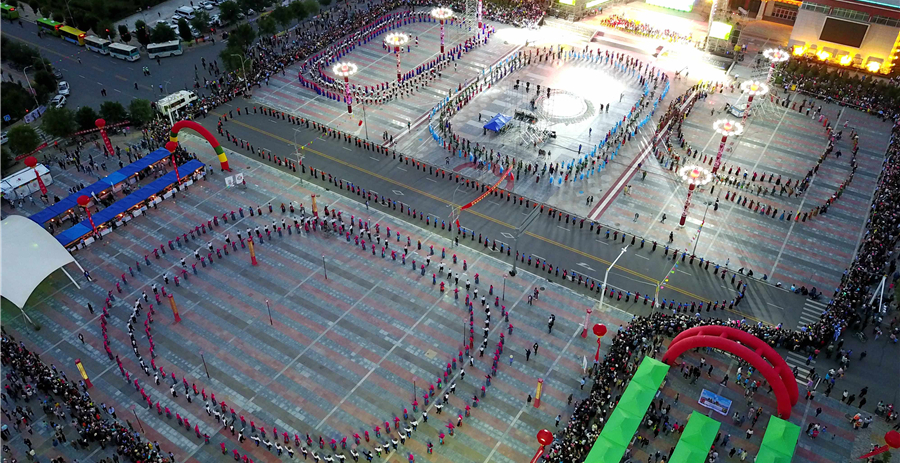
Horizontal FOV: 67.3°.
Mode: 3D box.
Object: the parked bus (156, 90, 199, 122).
[{"bbox_3d":[-52.265,-24.857,129.583,2.213,2.917,7.011,23,43,26],"label":"parked bus"}]

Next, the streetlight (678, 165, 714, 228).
[{"bbox_3d":[34.483,-4.543,97.467,4.350,9.500,4.350,22,44,26],"label":"streetlight"}]

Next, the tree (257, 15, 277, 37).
[{"bbox_3d":[-42.034,-47.101,155.491,4.200,5.400,4.200,0,39,0],"label":"tree"}]

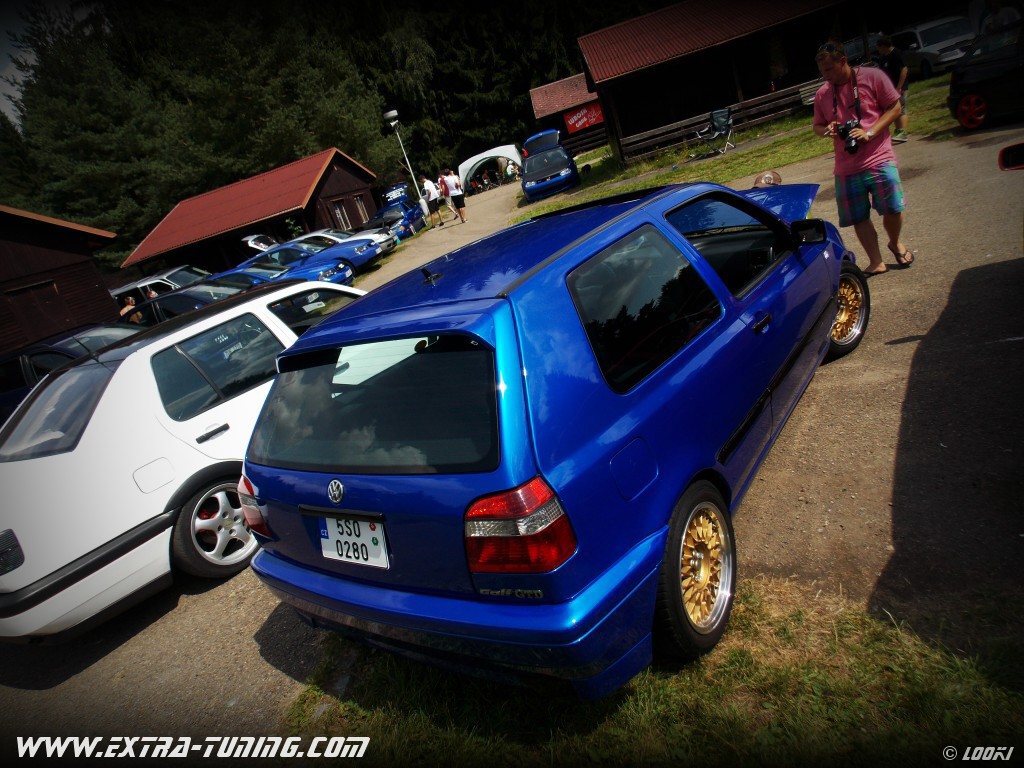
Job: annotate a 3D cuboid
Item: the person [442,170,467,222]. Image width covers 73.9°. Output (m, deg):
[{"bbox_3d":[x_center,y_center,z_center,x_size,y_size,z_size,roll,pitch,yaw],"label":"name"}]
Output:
[{"bbox_3d":[-1.928,-6.239,22.637,0.520,1.770,0.420,-19,17,-4],"label":"person"}]

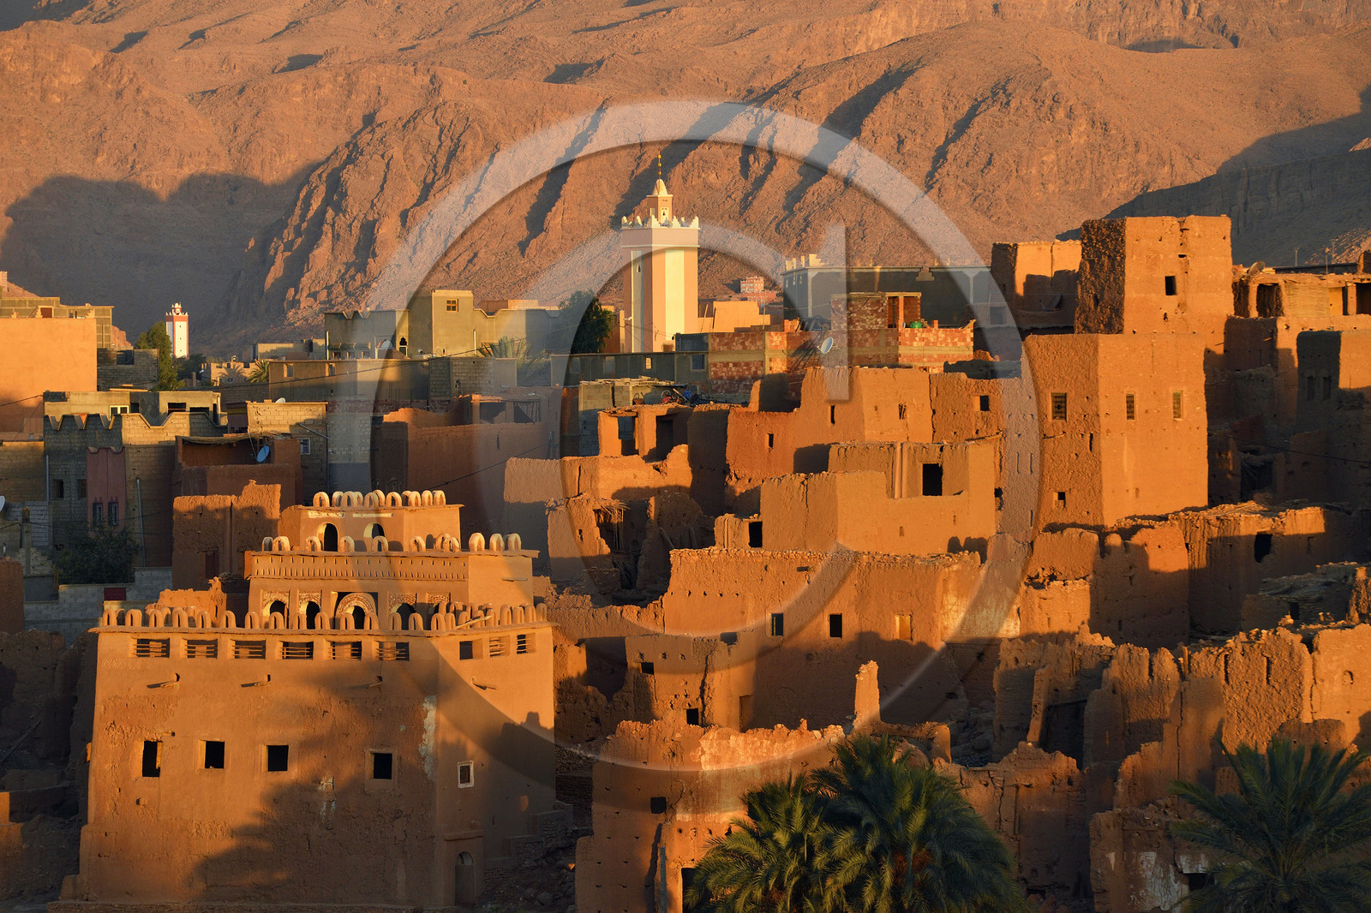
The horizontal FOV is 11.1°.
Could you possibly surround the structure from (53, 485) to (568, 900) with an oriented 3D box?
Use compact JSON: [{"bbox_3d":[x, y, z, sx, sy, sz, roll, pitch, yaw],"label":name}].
[{"bbox_3d":[-14.060,8.850,266.000,15.600,15.100,9.800,0,1,25],"label":"structure"}]

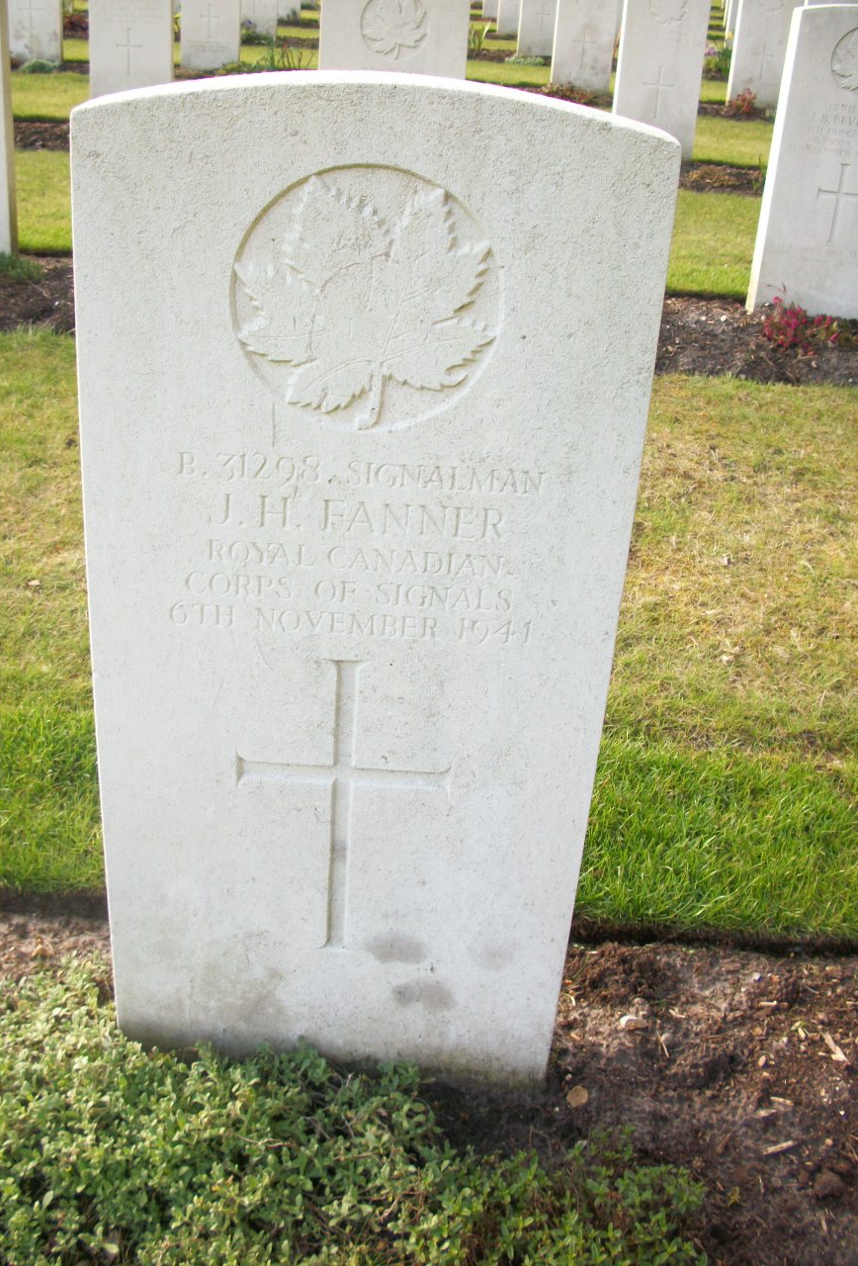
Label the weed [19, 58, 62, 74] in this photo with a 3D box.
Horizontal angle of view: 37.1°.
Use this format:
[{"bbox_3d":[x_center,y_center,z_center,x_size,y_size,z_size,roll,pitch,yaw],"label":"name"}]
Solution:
[{"bbox_3d":[-2.452,-3.587,8.066,0.250,0.080,0.220,4,27,0],"label":"weed"}]

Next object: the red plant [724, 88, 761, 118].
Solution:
[{"bbox_3d":[2.001,-3.390,8.170,0.200,0.155,0.200,4,26,0],"label":"red plant"}]

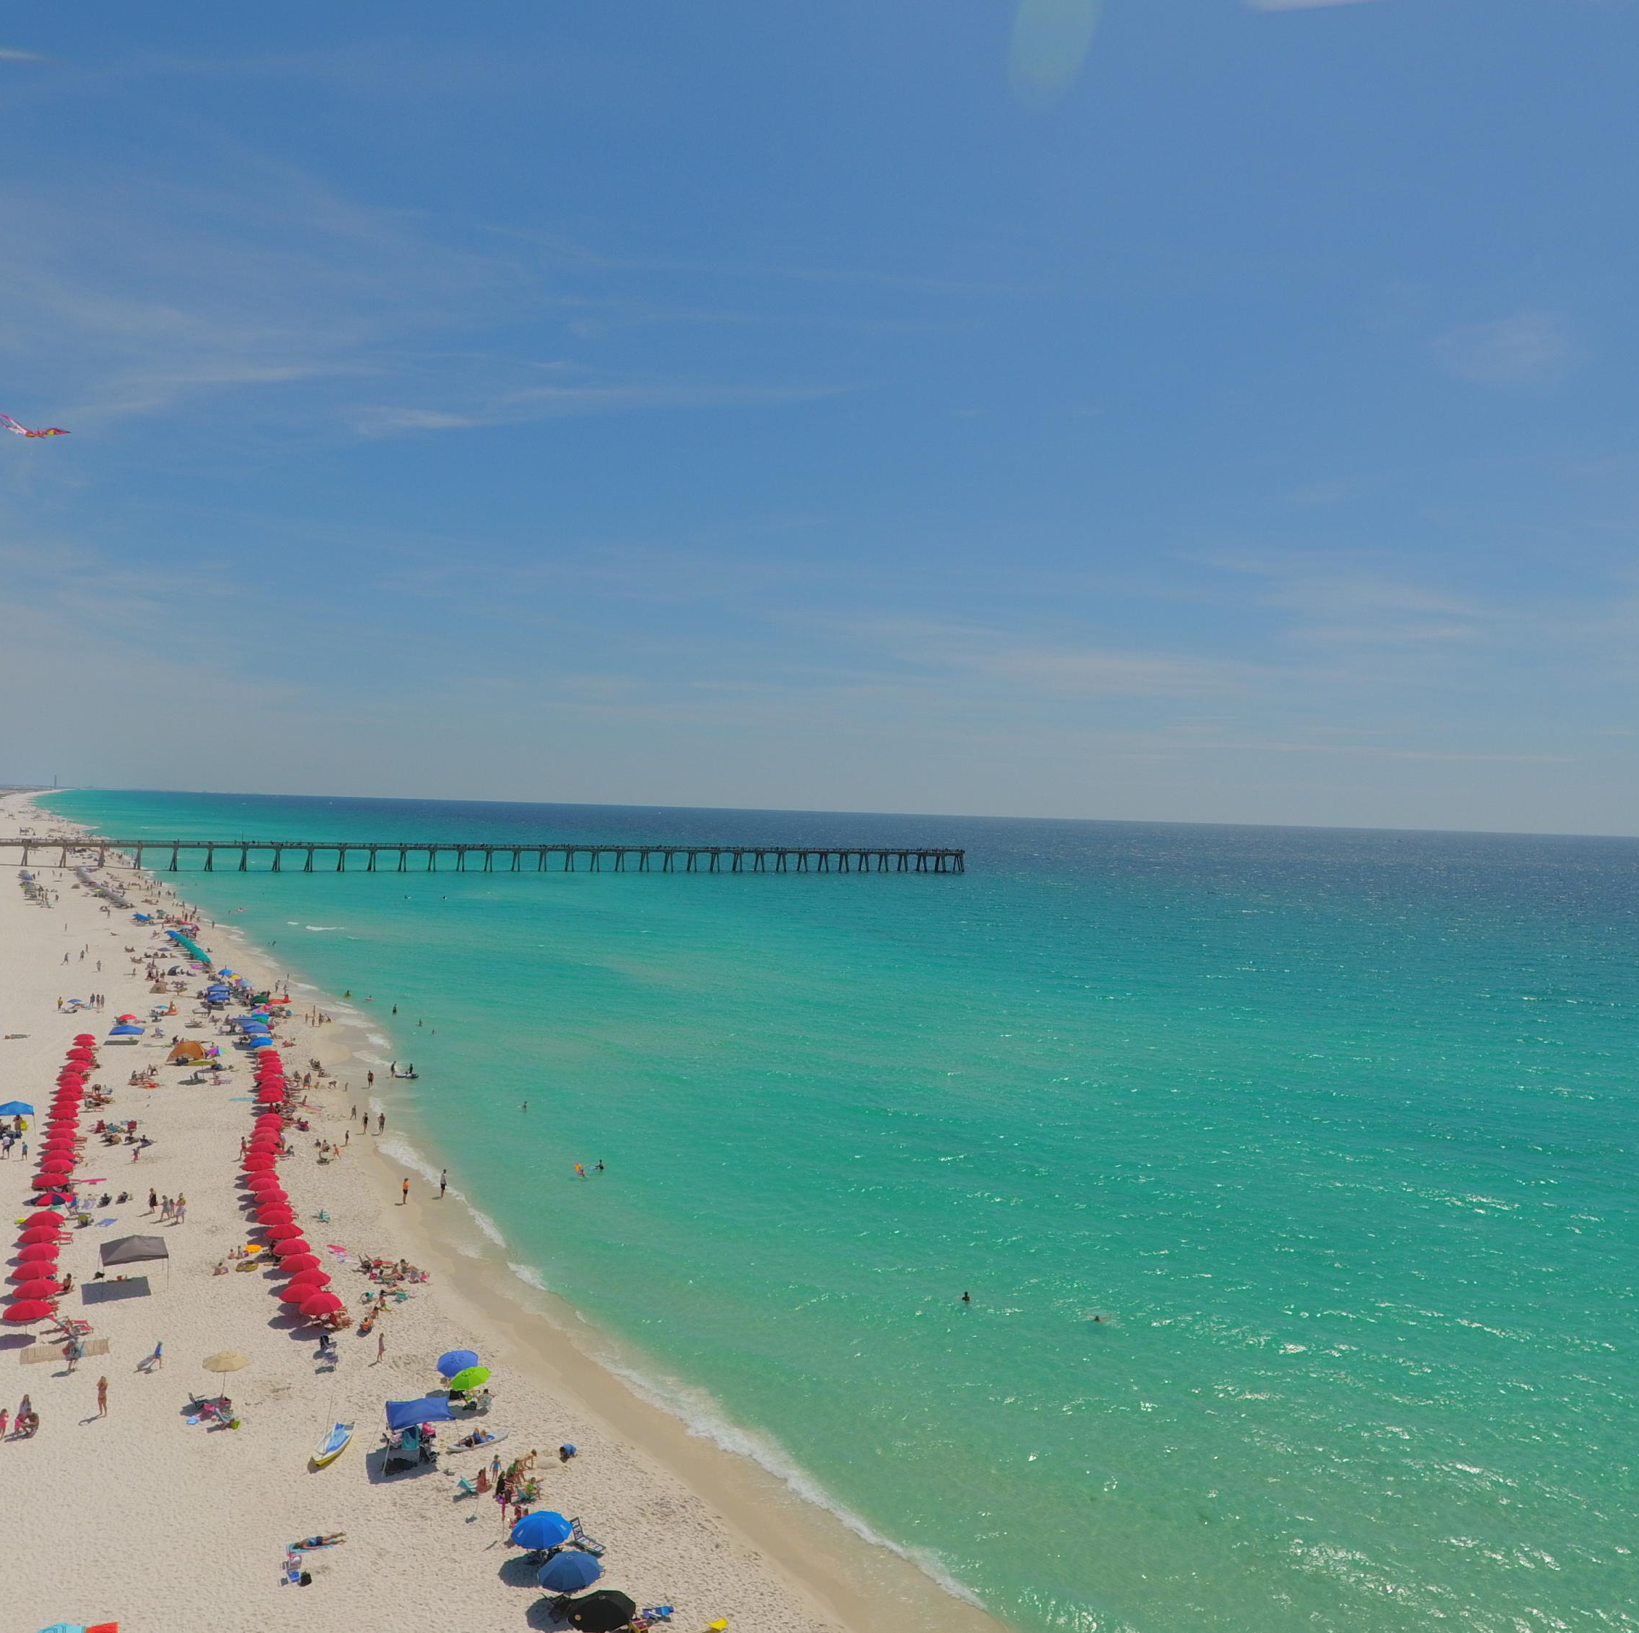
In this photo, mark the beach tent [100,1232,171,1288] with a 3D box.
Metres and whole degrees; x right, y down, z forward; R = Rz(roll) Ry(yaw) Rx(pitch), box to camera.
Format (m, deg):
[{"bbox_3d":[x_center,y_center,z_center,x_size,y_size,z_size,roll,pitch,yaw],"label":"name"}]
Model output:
[{"bbox_3d":[-36.395,23.610,66.907,3.050,2.600,3.050,2,0,-32],"label":"beach tent"}]

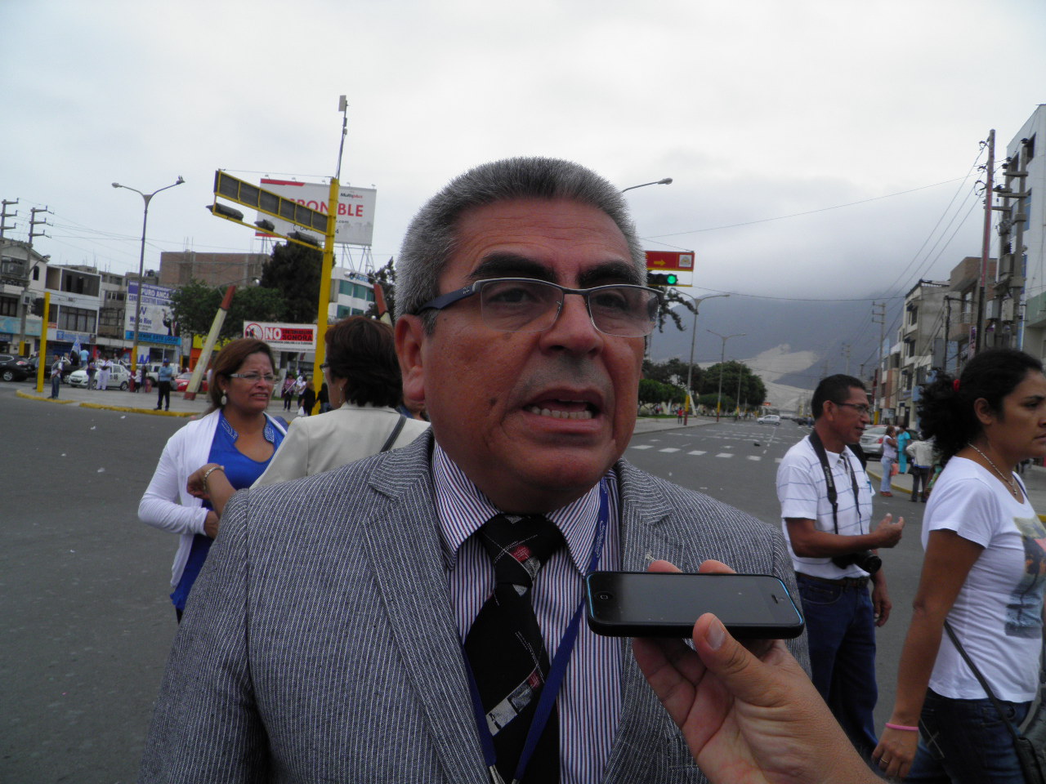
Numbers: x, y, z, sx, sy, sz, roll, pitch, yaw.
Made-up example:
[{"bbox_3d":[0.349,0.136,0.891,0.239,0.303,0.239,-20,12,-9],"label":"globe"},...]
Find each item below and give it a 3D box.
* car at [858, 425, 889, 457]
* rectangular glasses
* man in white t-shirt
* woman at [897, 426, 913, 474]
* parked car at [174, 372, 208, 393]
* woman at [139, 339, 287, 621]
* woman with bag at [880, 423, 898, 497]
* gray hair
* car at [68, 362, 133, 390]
[{"bbox_3d":[16.236,2.323,37.400,4.400,1.450,1.720,5,-1,-40],"label":"car"},{"bbox_3d":[0.009,-0.047,0.592,0.140,0.045,0.138,0,-3,-24],"label":"rectangular glasses"},{"bbox_3d":[1.060,0.784,2.870,0.500,1.680,0.450,5,0,-38],"label":"man in white t-shirt"},{"bbox_3d":[11.669,1.728,25.900,0.300,1.500,0.450,5,0,-29],"label":"woman"},{"bbox_3d":[-23.496,-0.607,62.300,1.700,1.450,4.300,4,0,17],"label":"parked car"},{"bbox_3d":[-0.871,0.671,2.480,0.540,1.600,0.380,5,-1,-43],"label":"woman"},{"bbox_3d":[7.831,1.492,18.200,0.380,1.530,0.450,4,0,22],"label":"woman with bag"},{"bbox_3d":[-0.008,-0.092,0.637,0.178,0.165,0.190,0,-3,-24],"label":"gray hair"},{"bbox_3d":[-26.387,-0.915,53.000,1.680,1.480,4.100,4,0,17],"label":"car"}]

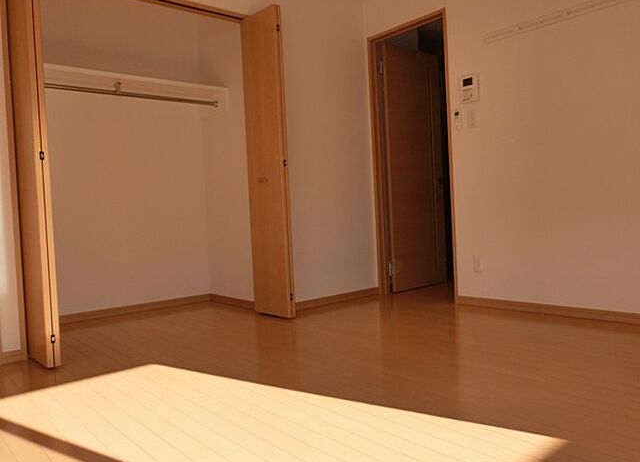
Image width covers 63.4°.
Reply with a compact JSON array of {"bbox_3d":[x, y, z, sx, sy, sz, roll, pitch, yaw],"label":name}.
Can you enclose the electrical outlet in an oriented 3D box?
[{"bbox_3d":[1.087,0.227,3.560,0.010,0.118,0.069,-4,3,-41],"label":"electrical outlet"}]

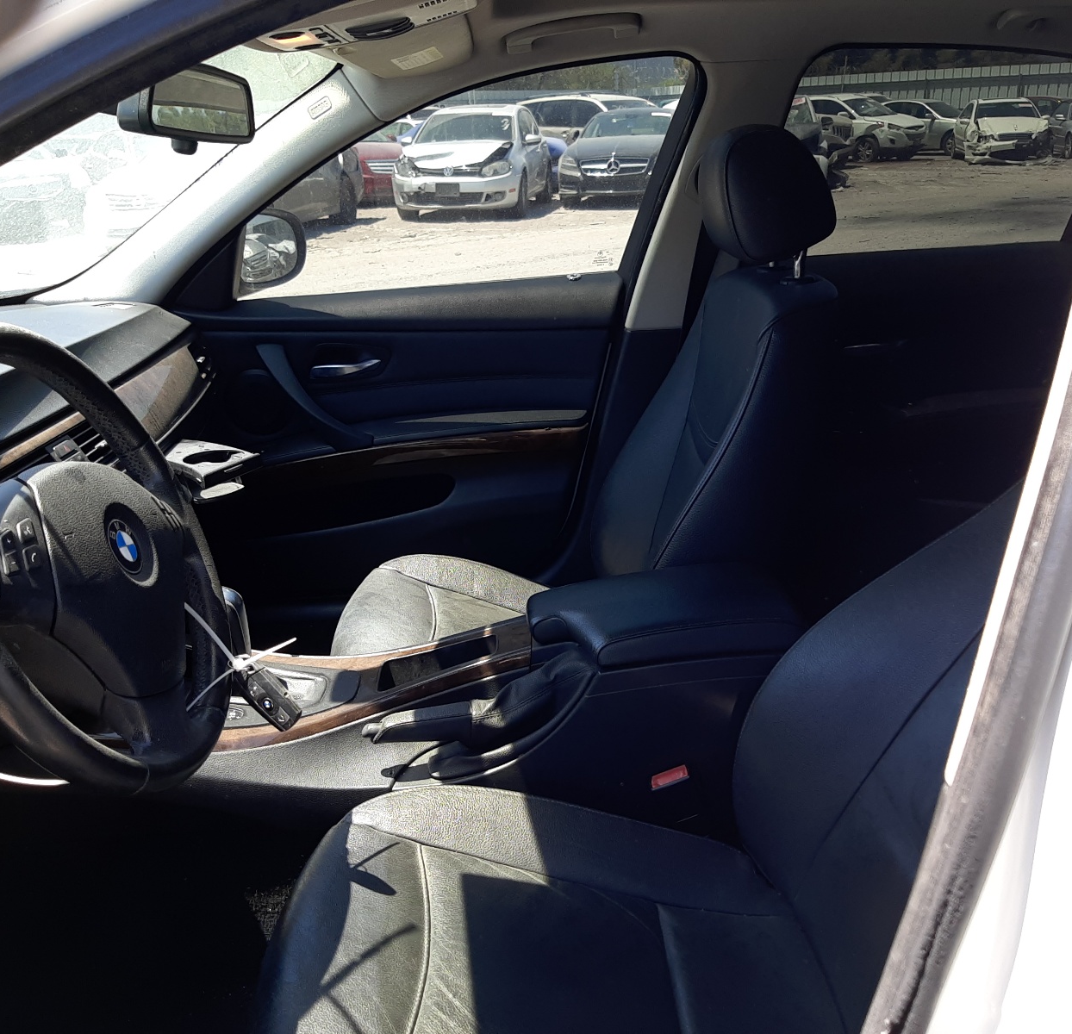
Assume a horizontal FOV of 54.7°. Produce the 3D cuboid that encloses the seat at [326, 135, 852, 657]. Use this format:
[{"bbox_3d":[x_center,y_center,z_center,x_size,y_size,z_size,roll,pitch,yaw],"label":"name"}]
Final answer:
[{"bbox_3d":[0.029,-0.068,1.567,0.780,0.970,0.530,-1,21,-1],"label":"seat"}]

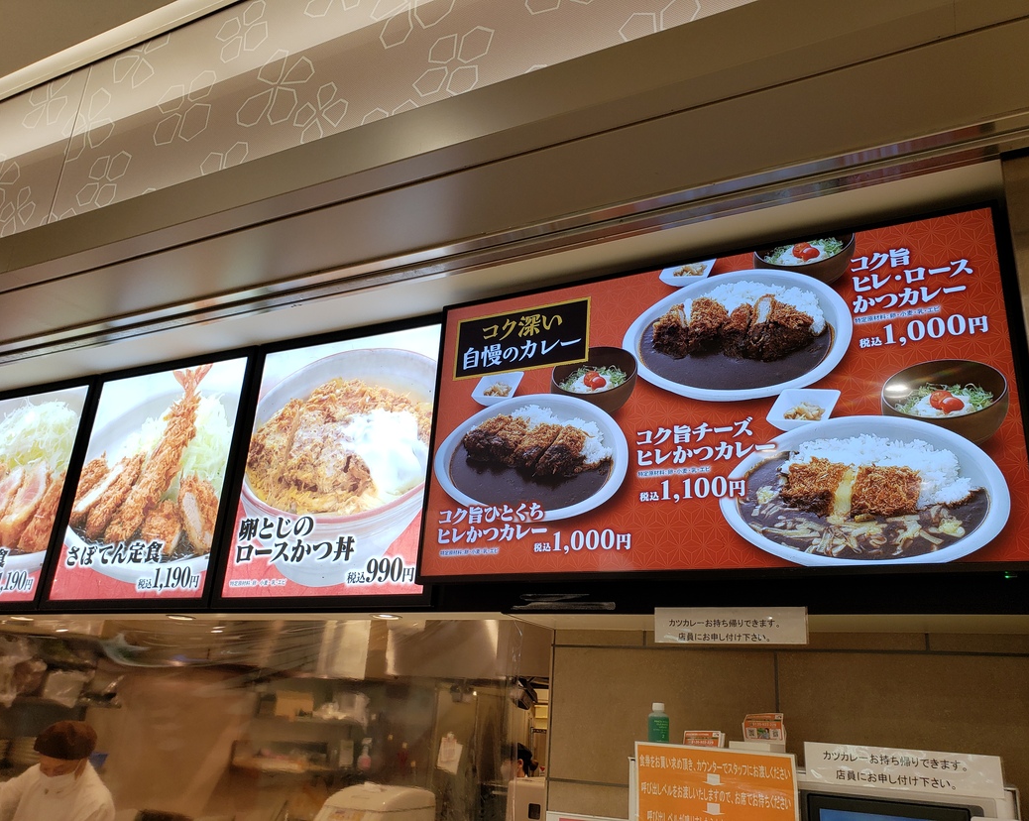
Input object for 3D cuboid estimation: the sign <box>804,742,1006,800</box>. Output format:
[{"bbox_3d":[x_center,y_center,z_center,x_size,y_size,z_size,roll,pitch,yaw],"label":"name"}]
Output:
[{"bbox_3d":[0.642,0.597,1.369,0.297,0.063,0.008,-6,-24,25],"label":"sign"}]

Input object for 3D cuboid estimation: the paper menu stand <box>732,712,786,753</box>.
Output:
[{"bbox_3d":[0.483,0.651,1.626,0.092,0.098,0.060,-16,-29,41],"label":"paper menu stand"}]

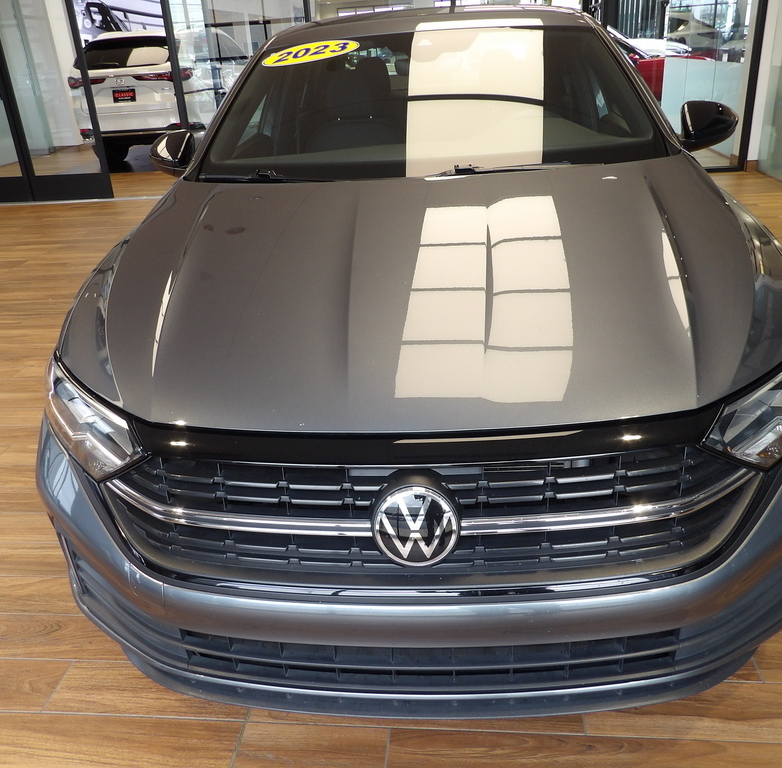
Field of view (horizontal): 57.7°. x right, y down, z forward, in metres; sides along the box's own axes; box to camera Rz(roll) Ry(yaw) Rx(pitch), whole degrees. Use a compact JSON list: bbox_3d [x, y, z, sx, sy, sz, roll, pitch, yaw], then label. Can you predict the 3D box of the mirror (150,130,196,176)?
[{"bbox_3d":[-0.750,-0.802,2.490,0.200,0.155,0.160,-1,24,5],"label":"mirror"}]

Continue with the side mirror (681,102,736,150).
[{"bbox_3d":[1.032,-0.848,2.326,0.200,0.155,0.160,-1,24,5],"label":"side mirror"}]

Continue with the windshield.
[{"bbox_3d":[0.120,-0.887,2.251,1.420,0.150,0.880,-1,53,5],"label":"windshield"}]

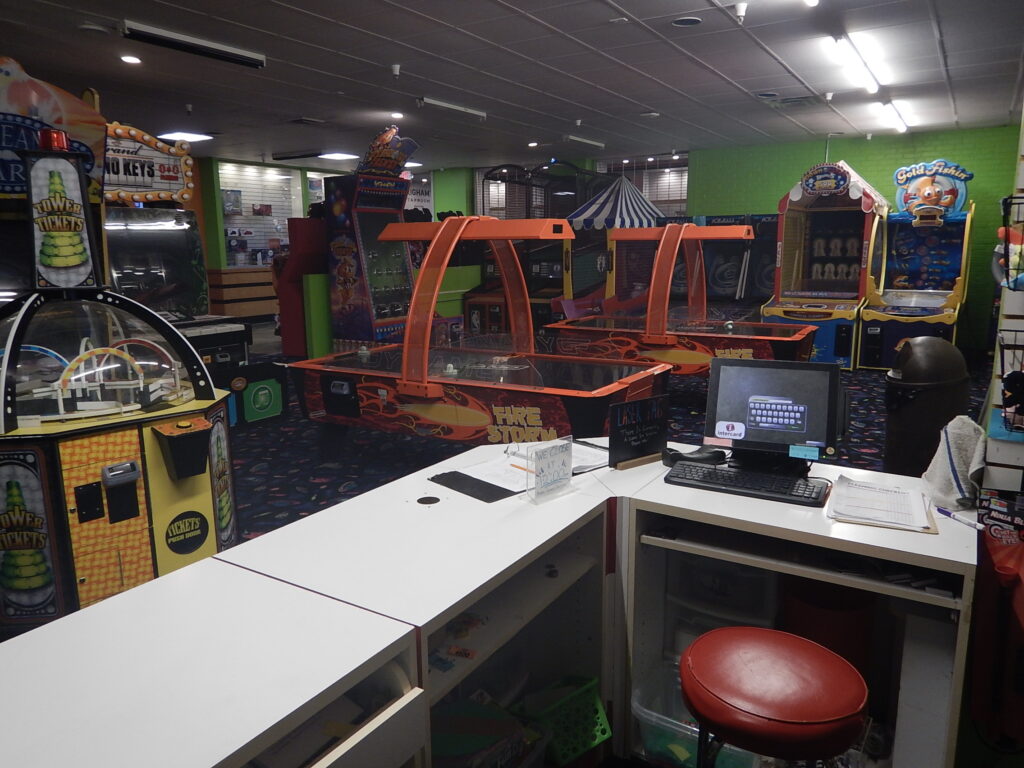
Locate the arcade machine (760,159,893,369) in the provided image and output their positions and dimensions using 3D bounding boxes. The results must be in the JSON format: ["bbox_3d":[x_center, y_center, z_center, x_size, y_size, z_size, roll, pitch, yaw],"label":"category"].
[{"bbox_3d":[4.429,-1.728,10.008,1.210,2.750,2.000,6,13,32],"label":"arcade machine"}]

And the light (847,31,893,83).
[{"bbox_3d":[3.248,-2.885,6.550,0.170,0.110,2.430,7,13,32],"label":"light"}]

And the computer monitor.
[{"bbox_3d":[0.792,0.101,2.160,0.380,0.355,0.240,3,11,19],"label":"computer monitor"}]

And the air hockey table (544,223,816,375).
[{"bbox_3d":[1.733,-0.744,7.418,2.520,1.840,1.320,6,13,31],"label":"air hockey table"}]

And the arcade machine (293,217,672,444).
[{"bbox_3d":[-0.271,-0.271,5.114,2.520,1.830,1.320,6,13,31],"label":"arcade machine"}]

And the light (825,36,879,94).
[{"bbox_3d":[3.190,-2.866,6.434,0.200,0.110,2.360,6,13,32],"label":"light"}]

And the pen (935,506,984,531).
[{"bbox_3d":[1.191,0.358,1.884,0.012,0.012,0.132,-6,13,-25],"label":"pen"}]

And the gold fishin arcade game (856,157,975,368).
[{"bbox_3d":[5.158,-1.514,9.020,1.020,2.540,1.500,7,13,32],"label":"gold fishin arcade game"}]

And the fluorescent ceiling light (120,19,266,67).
[{"bbox_3d":[-2.465,-2.627,5.545,0.120,0.110,1.210,7,13,32],"label":"fluorescent ceiling light"}]

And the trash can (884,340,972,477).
[{"bbox_3d":[2.766,0.172,4.752,0.490,0.970,0.490,3,12,17],"label":"trash can"}]

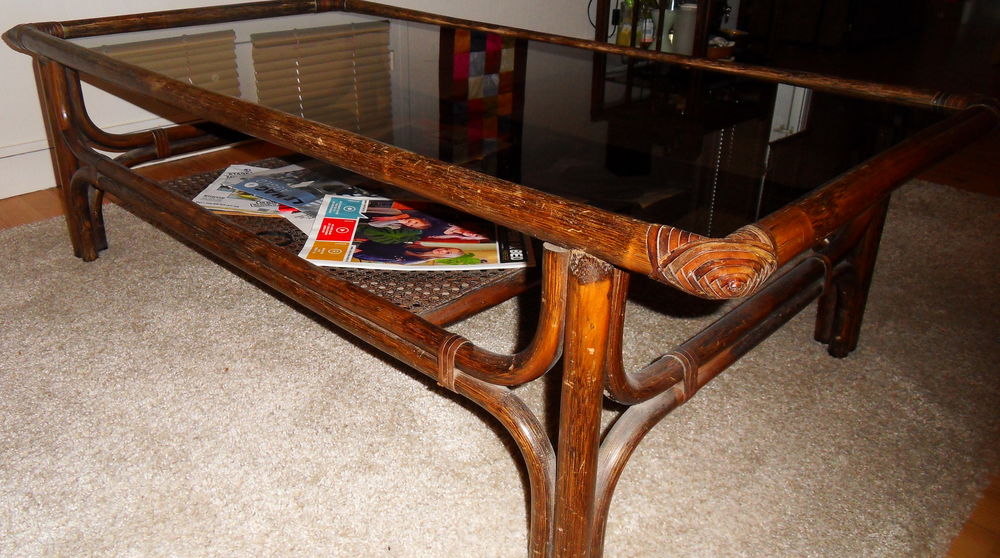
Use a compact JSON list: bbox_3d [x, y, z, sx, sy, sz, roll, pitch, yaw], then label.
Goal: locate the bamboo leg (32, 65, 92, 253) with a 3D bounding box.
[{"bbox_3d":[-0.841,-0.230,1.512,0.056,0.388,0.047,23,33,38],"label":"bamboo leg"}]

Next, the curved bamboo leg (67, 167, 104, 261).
[{"bbox_3d":[-0.804,-0.127,1.516,0.097,0.201,0.037,23,33,38],"label":"curved bamboo leg"}]

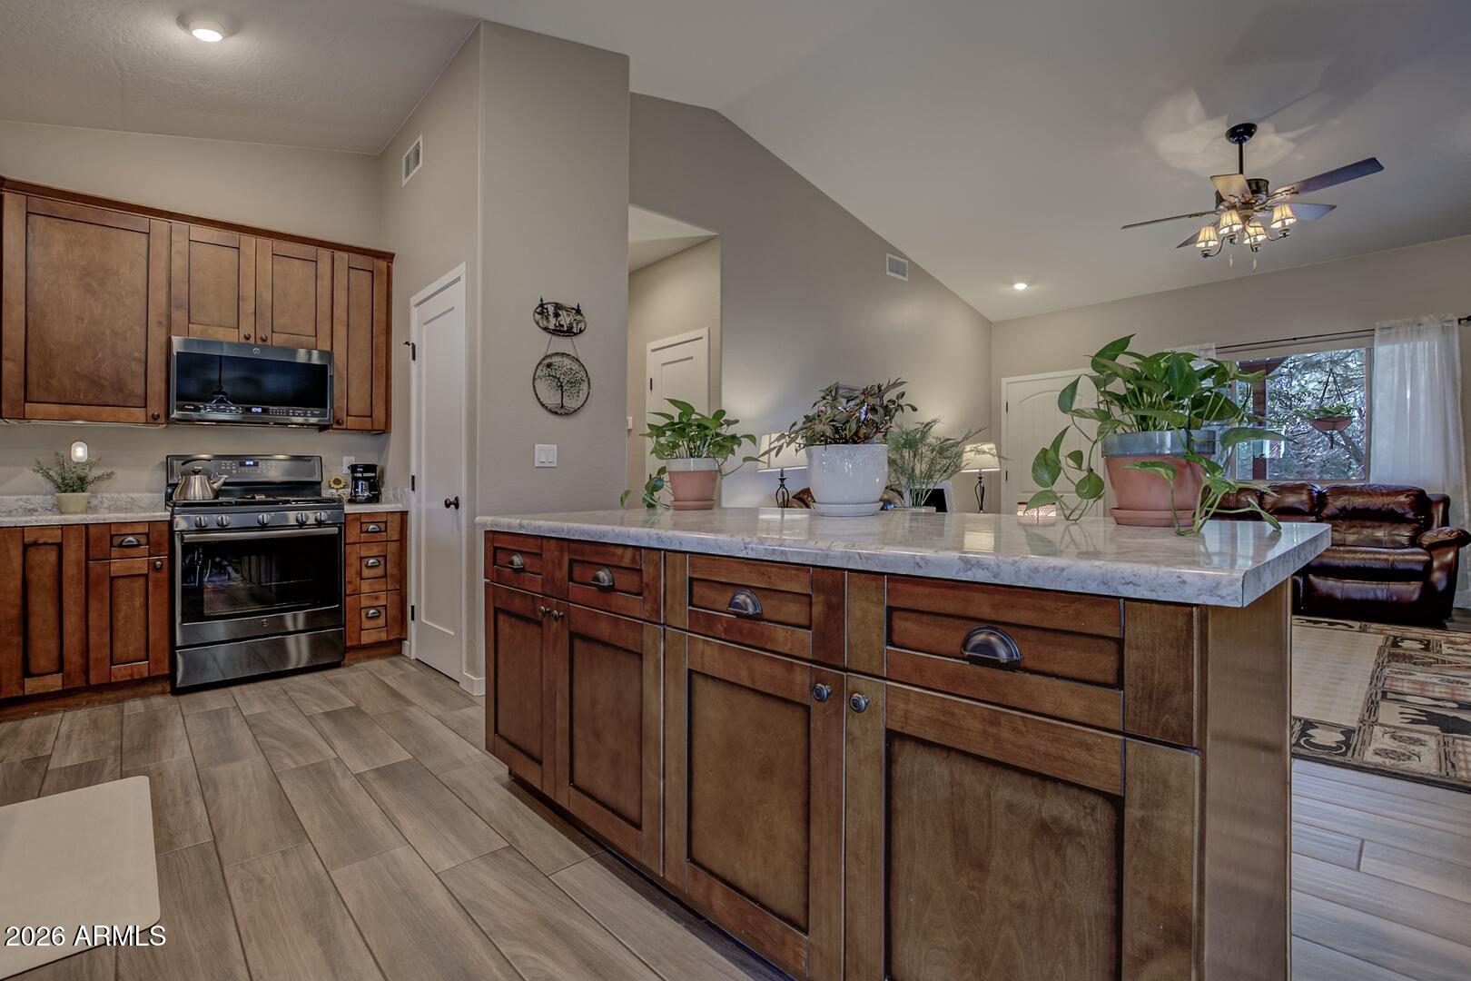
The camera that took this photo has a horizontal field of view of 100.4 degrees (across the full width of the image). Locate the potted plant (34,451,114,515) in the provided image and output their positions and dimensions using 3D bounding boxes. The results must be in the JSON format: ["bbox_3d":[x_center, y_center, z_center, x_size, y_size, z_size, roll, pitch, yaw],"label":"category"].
[{"bbox_3d":[-3.270,-0.037,3.030,0.280,0.310,0.260,0,0,-44],"label":"potted plant"}]

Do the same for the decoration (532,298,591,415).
[{"bbox_3d":[-0.931,-0.719,3.289,0.345,0.620,0.025,0,0,-44],"label":"decoration"}]

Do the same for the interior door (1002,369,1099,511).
[{"bbox_3d":[3.390,-0.190,6.610,0.080,2.130,1.000,0,0,-44],"label":"interior door"}]

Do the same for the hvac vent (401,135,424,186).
[{"bbox_3d":[-1.973,-2.005,3.740,0.025,0.195,0.390,0,0,-44],"label":"hvac vent"}]

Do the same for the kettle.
[{"bbox_3d":[-2.834,-0.055,3.250,0.230,0.210,0.190,0,0,-44],"label":"kettle"}]

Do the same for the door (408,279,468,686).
[{"bbox_3d":[-1.630,-0.055,3.385,0.080,2.130,0.830,0,0,-44],"label":"door"}]

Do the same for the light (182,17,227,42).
[{"bbox_3d":[-2.265,-1.975,2.630,0.190,0.050,0.190,-21,15,-42],"label":"light"}]

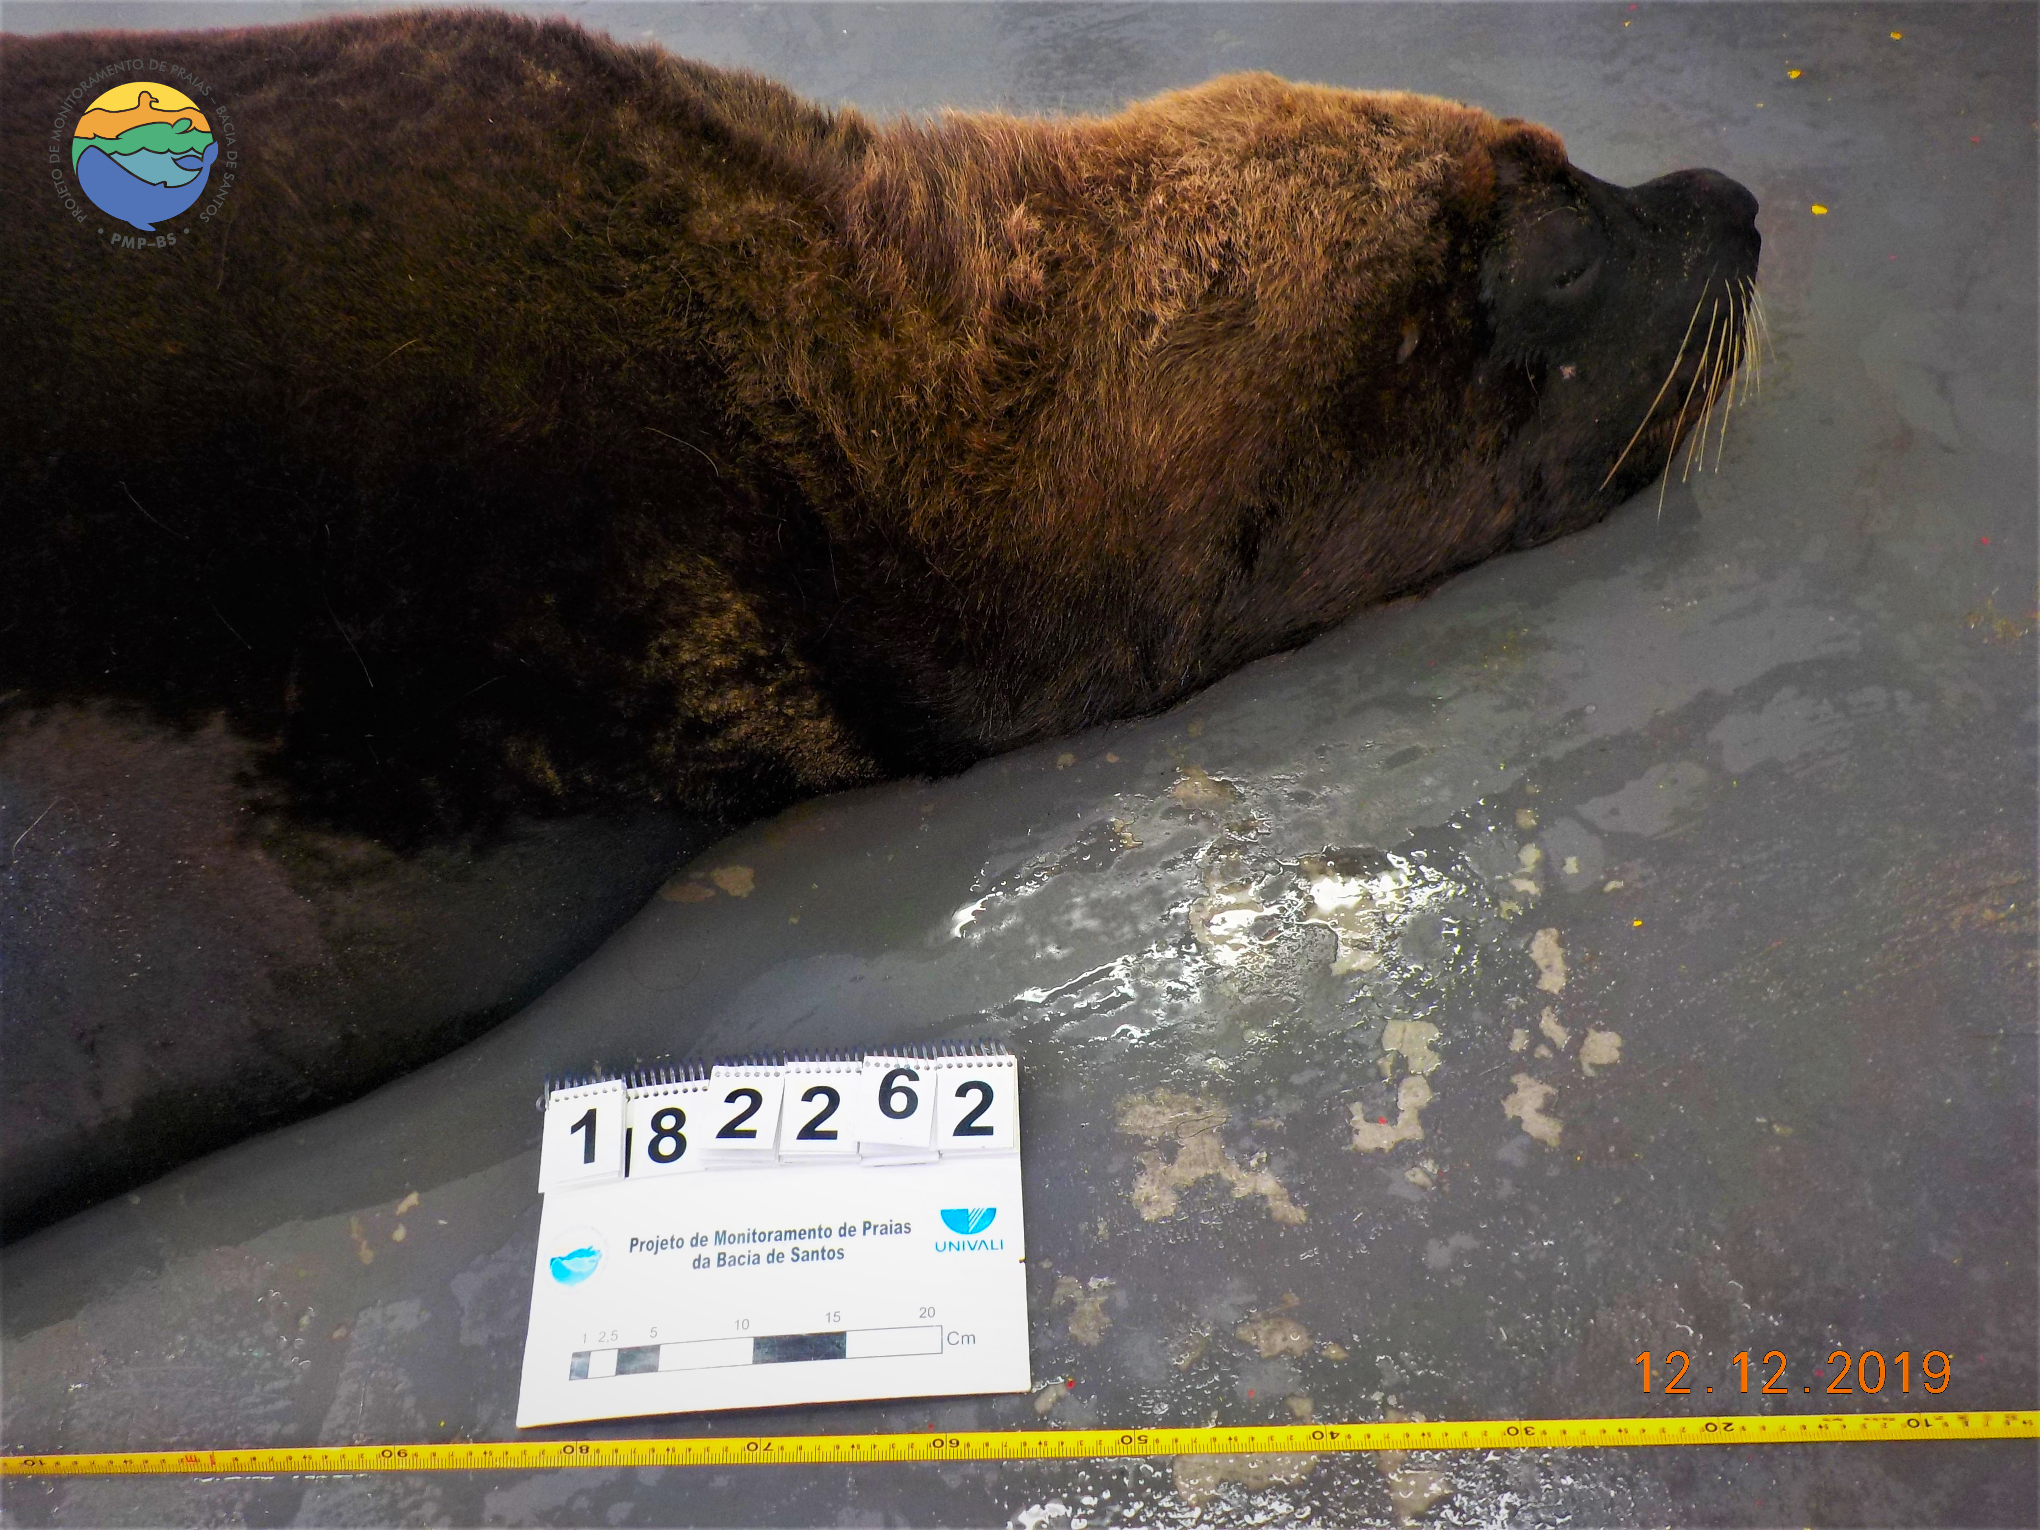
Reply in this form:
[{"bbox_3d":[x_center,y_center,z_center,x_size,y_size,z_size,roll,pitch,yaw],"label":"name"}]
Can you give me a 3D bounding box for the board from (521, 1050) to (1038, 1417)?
[{"bbox_3d":[-0.136,0.260,1.001,0.277,0.015,0.204,-5,53,2],"label":"board"}]

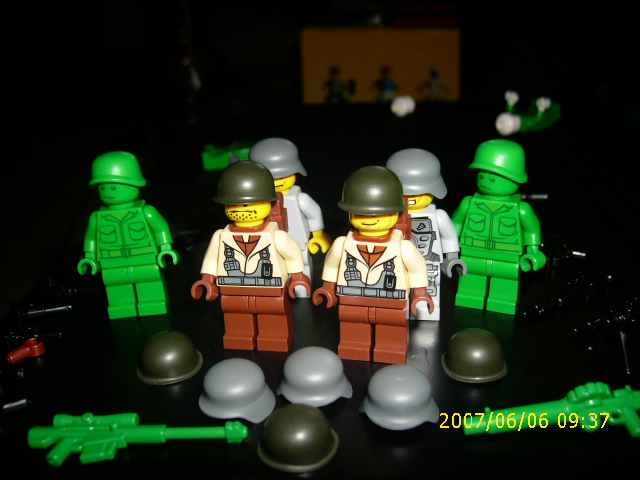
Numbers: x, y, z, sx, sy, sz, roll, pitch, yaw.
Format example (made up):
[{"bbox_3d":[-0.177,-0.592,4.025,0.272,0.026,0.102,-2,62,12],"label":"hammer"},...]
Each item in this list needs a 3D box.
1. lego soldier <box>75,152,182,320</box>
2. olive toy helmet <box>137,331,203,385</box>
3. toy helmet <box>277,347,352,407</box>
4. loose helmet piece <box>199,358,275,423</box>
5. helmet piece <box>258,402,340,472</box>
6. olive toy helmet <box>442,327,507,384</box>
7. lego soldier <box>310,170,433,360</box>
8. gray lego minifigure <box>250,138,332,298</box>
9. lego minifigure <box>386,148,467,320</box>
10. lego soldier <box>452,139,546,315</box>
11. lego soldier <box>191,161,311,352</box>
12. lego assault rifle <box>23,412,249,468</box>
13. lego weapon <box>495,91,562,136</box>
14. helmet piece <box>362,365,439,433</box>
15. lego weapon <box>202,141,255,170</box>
[{"bbox_3d":[-0.049,-0.002,0.152,0.026,0.043,0.015,-4,22,-5],"label":"lego soldier"},{"bbox_3d":[-0.033,0.024,0.131,0.014,0.010,0.015,-6,22,-9],"label":"olive toy helmet"},{"bbox_3d":[-0.001,0.027,0.119,0.015,0.011,0.016,0,22,6],"label":"toy helmet"},{"bbox_3d":[-0.016,0.029,0.116,0.015,0.011,0.016,17,29,39],"label":"loose helmet piece"},{"bbox_3d":[-0.004,0.034,0.109,0.015,0.009,0.015,-1,23,5],"label":"helmet piece"},{"bbox_3d":[0.033,0.023,0.127,0.014,0.010,0.015,1,22,7],"label":"olive toy helmet"},{"bbox_3d":[0.012,0.005,0.131,0.027,0.044,0.018,3,24,13],"label":"lego soldier"},{"bbox_3d":[-0.010,-0.006,0.160,0.027,0.043,0.016,3,24,12],"label":"gray lego minifigure"},{"bbox_3d":[0.022,-0.002,0.146,0.027,0.043,0.016,1,24,9],"label":"lego minifigure"},{"bbox_3d":[0.043,-0.003,0.147,0.026,0.043,0.015,8,24,24],"label":"lego soldier"},{"bbox_3d":[-0.016,0.004,0.137,0.028,0.044,0.018,1,24,8],"label":"lego soldier"},{"bbox_3d":[-0.034,0.036,0.109,0.041,0.005,0.013,-2,22,1],"label":"lego assault rifle"},{"bbox_3d":[0.120,-0.076,0.343,0.026,0.020,0.041,15,29,35],"label":"lego weapon"},{"bbox_3d":[0.015,0.029,0.112,0.015,0.011,0.016,4,23,14],"label":"helmet piece"},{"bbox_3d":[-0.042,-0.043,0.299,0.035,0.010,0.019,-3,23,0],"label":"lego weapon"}]

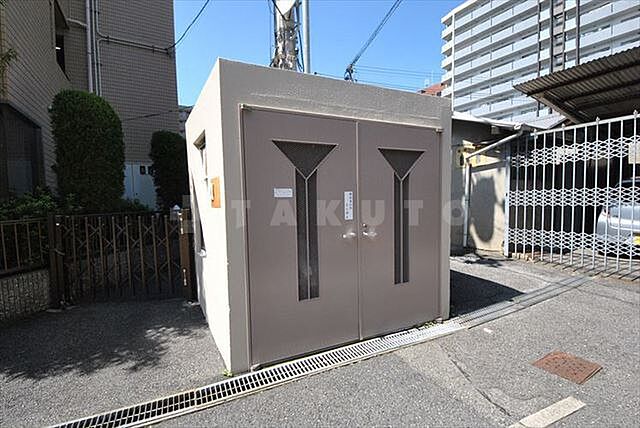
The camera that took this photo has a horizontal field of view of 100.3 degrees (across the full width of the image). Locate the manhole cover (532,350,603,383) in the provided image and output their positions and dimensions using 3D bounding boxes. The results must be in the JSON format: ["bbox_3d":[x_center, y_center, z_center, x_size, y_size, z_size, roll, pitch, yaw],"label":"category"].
[{"bbox_3d":[1.996,1.233,2.154,0.445,0.030,0.292,-3,4,-27],"label":"manhole cover"}]

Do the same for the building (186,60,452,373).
[{"bbox_3d":[-0.095,-0.032,3.079,2.200,2.222,1.660,-3,4,-28],"label":"building"}]

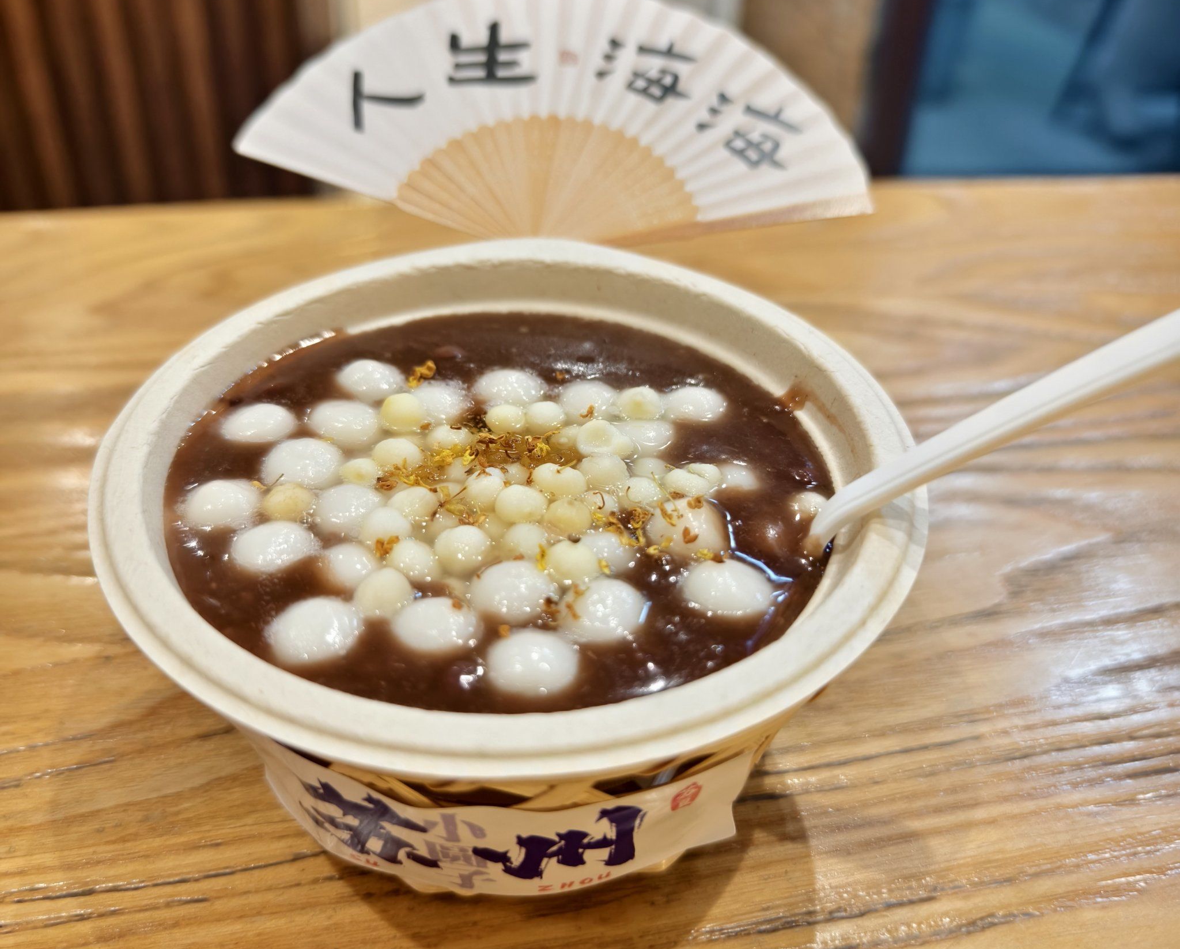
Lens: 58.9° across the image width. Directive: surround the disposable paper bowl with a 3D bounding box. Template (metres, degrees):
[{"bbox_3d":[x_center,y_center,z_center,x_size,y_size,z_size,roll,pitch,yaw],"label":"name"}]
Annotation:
[{"bbox_3d":[-0.016,0.020,0.237,0.166,0.077,0.166,1,38,-1],"label":"disposable paper bowl"}]

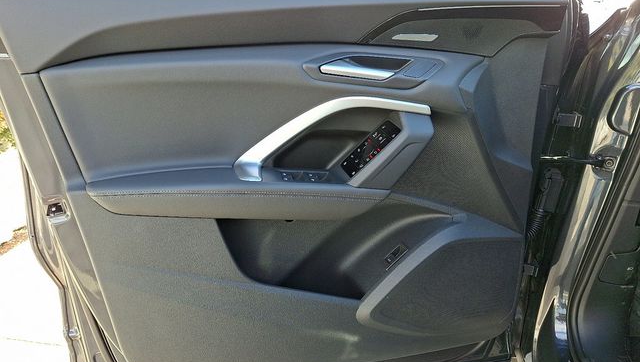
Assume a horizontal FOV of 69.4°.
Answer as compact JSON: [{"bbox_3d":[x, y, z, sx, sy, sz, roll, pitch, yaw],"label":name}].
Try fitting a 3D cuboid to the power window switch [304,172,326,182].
[{"bbox_3d":[-0.008,-0.006,0.790,0.037,0.011,0.039,0,21,0],"label":"power window switch"}]

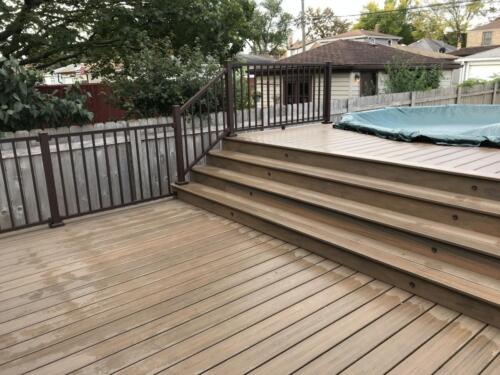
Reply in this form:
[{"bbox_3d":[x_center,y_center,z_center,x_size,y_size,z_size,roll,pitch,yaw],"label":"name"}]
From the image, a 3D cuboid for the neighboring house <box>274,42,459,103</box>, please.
[{"bbox_3d":[4.623,-4.502,17.633,7.807,3.521,5.506,-13,19,-37],"label":"neighboring house"}]

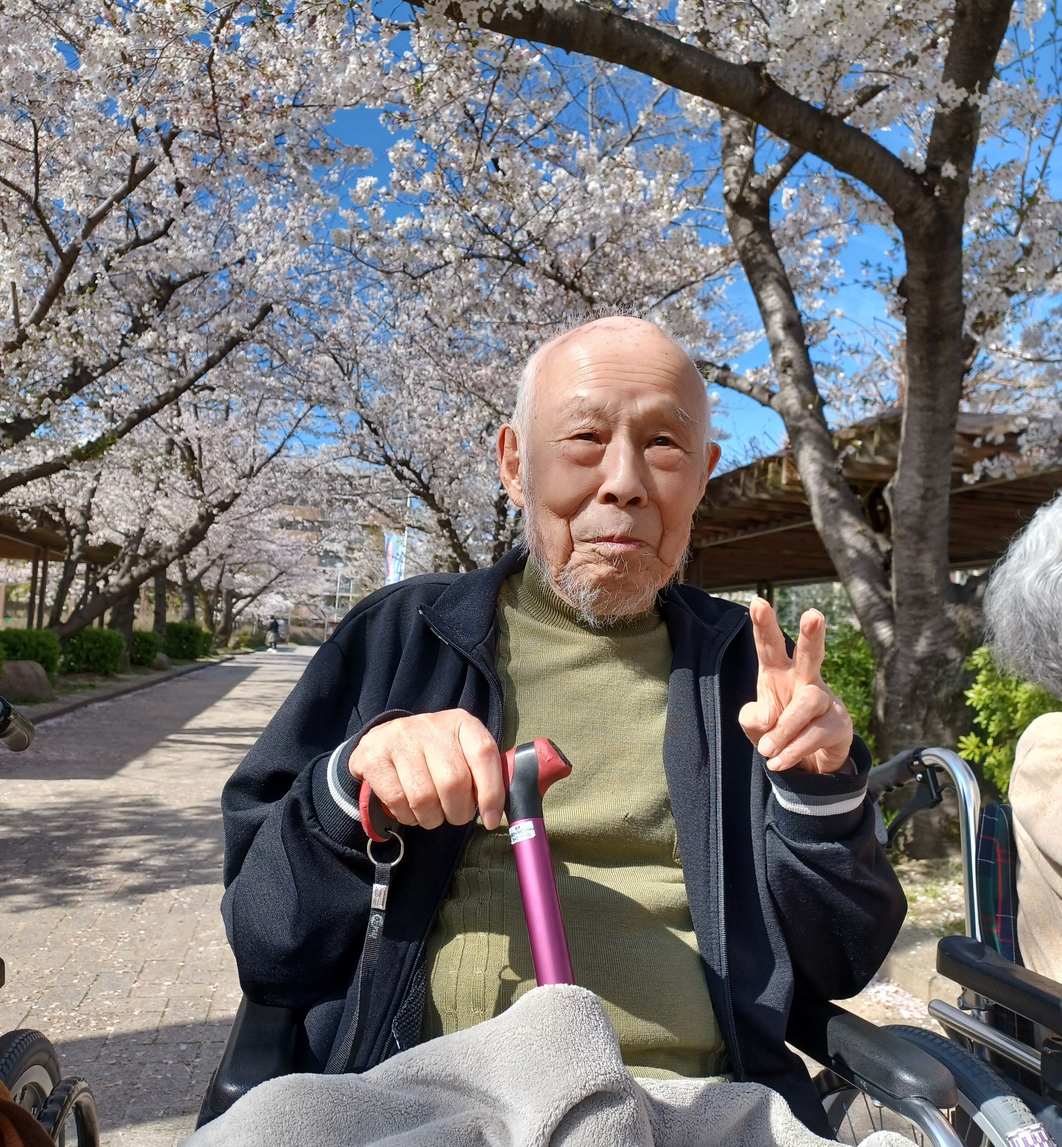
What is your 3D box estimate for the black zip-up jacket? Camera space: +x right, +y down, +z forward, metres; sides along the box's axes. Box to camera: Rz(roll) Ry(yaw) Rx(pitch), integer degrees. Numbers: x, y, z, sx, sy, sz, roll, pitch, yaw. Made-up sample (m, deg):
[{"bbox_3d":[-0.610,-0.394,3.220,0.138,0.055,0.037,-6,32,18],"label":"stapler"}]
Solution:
[{"bbox_3d":[0.022,0.222,0.840,0.560,0.540,0.360,3,-4,-9],"label":"black zip-up jacket"}]

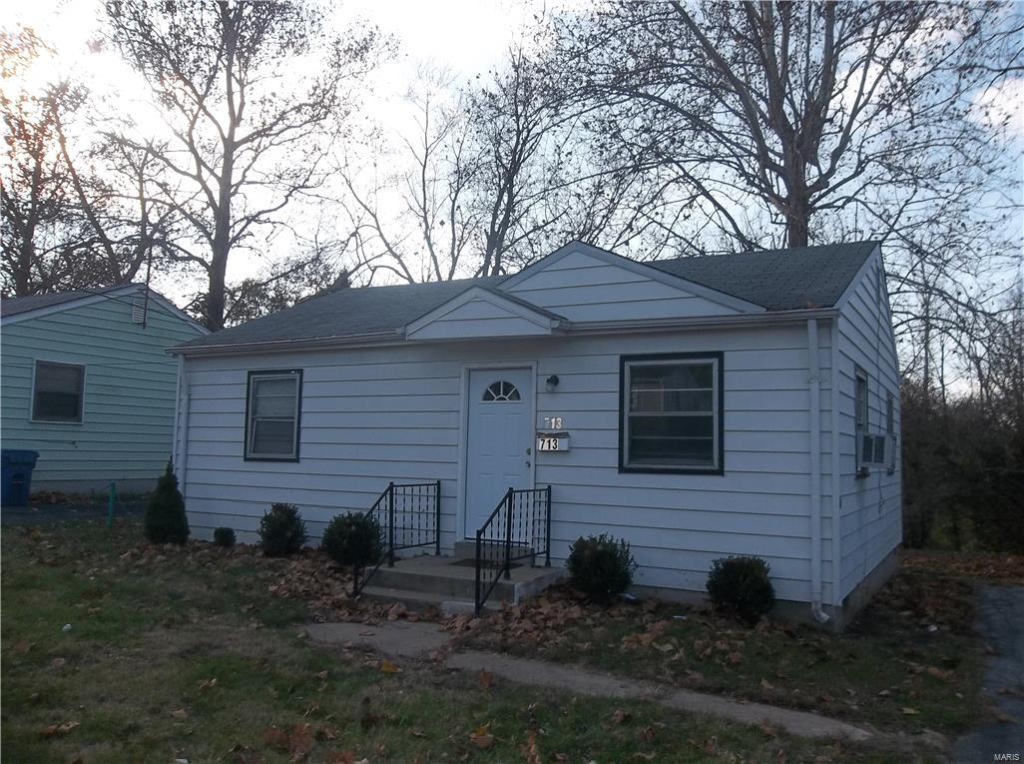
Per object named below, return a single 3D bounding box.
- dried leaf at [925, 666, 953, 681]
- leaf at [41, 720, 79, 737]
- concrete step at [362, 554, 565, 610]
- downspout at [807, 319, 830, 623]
[{"bbox_3d":[3.243,2.219,6.058,0.200,0.050,0.130,-3,-7,43],"label":"dried leaf"},{"bbox_3d":[-2.519,1.932,4.441,0.130,0.045,0.200,-2,-6,37],"label":"leaf"},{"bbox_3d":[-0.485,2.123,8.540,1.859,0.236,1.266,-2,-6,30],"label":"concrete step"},{"bbox_3d":[2.900,0.831,7.520,0.160,2.840,0.190,-1,-6,29],"label":"downspout"}]

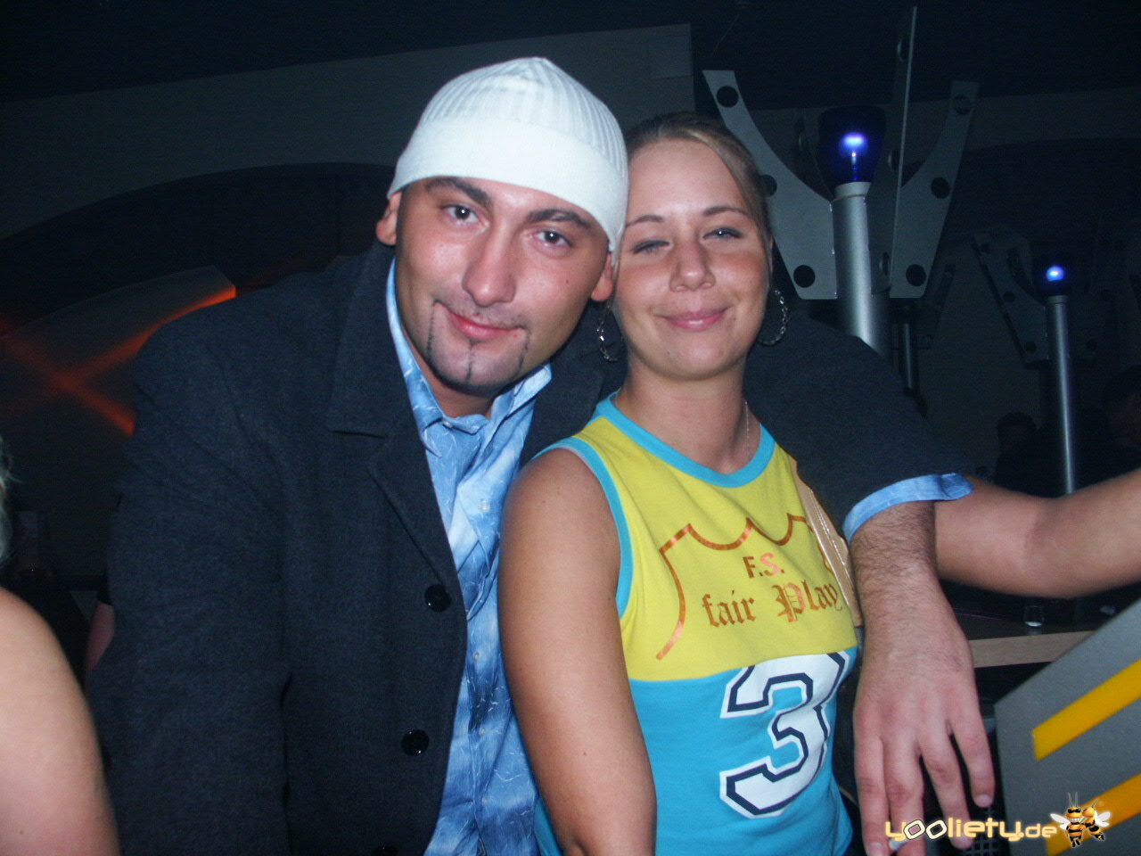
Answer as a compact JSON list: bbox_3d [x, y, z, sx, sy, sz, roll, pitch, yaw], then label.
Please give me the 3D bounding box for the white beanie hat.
[{"bbox_3d":[-0.040,-0.203,0.707,0.178,0.155,0.222,12,10,-7],"label":"white beanie hat"}]

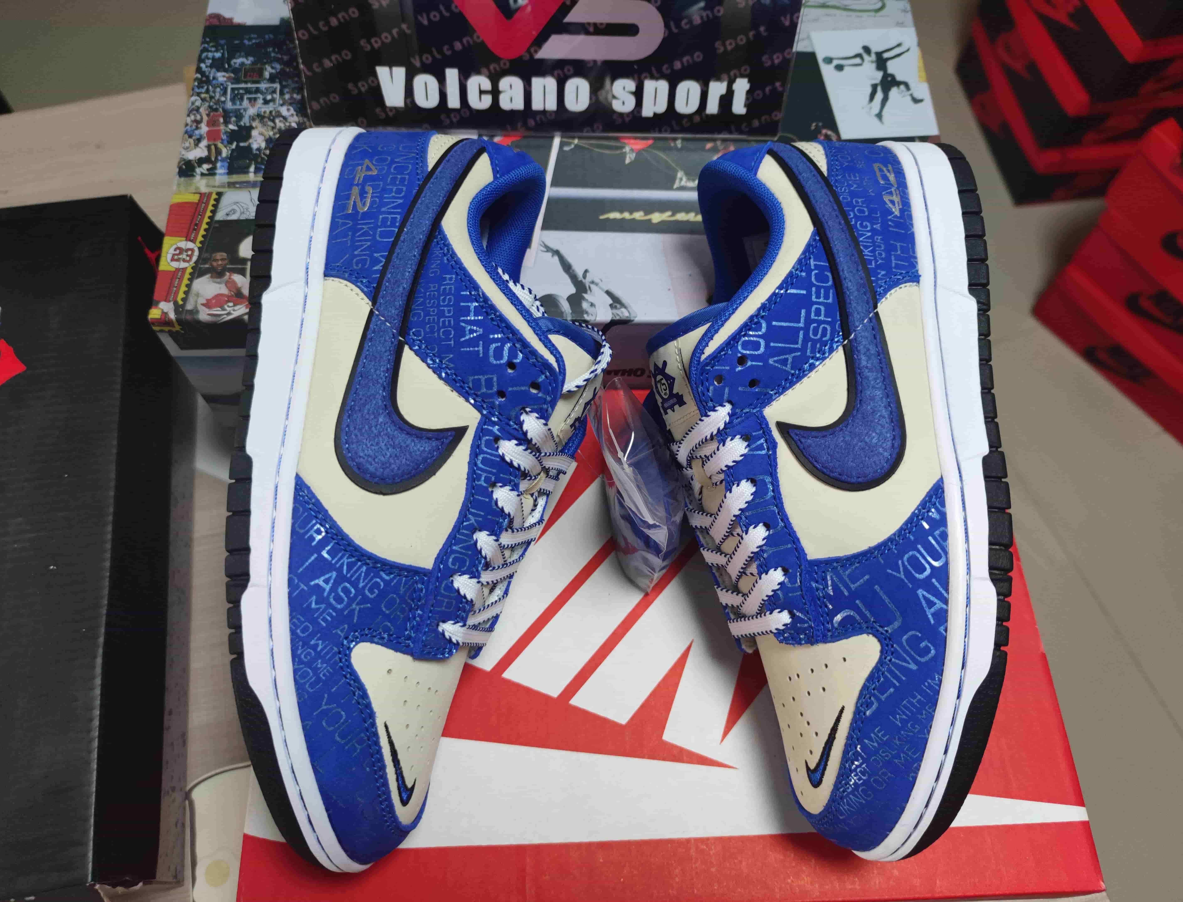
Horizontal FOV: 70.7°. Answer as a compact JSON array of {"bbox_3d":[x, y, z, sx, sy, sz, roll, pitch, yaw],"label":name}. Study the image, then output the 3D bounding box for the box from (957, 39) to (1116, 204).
[{"bbox_3d":[0.880,-0.644,1.569,0.245,0.095,0.339,-7,68,-3],"label":"box"}]

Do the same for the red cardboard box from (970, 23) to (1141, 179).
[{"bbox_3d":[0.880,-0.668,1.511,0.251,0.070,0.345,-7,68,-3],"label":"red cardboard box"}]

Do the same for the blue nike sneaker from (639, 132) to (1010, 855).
[{"bbox_3d":[0.070,0.008,0.327,0.132,0.108,0.295,5,80,-16],"label":"blue nike sneaker"}]

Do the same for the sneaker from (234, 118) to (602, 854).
[{"bbox_3d":[-0.051,0.009,0.323,0.132,0.108,0.295,-4,80,13],"label":"sneaker"}]

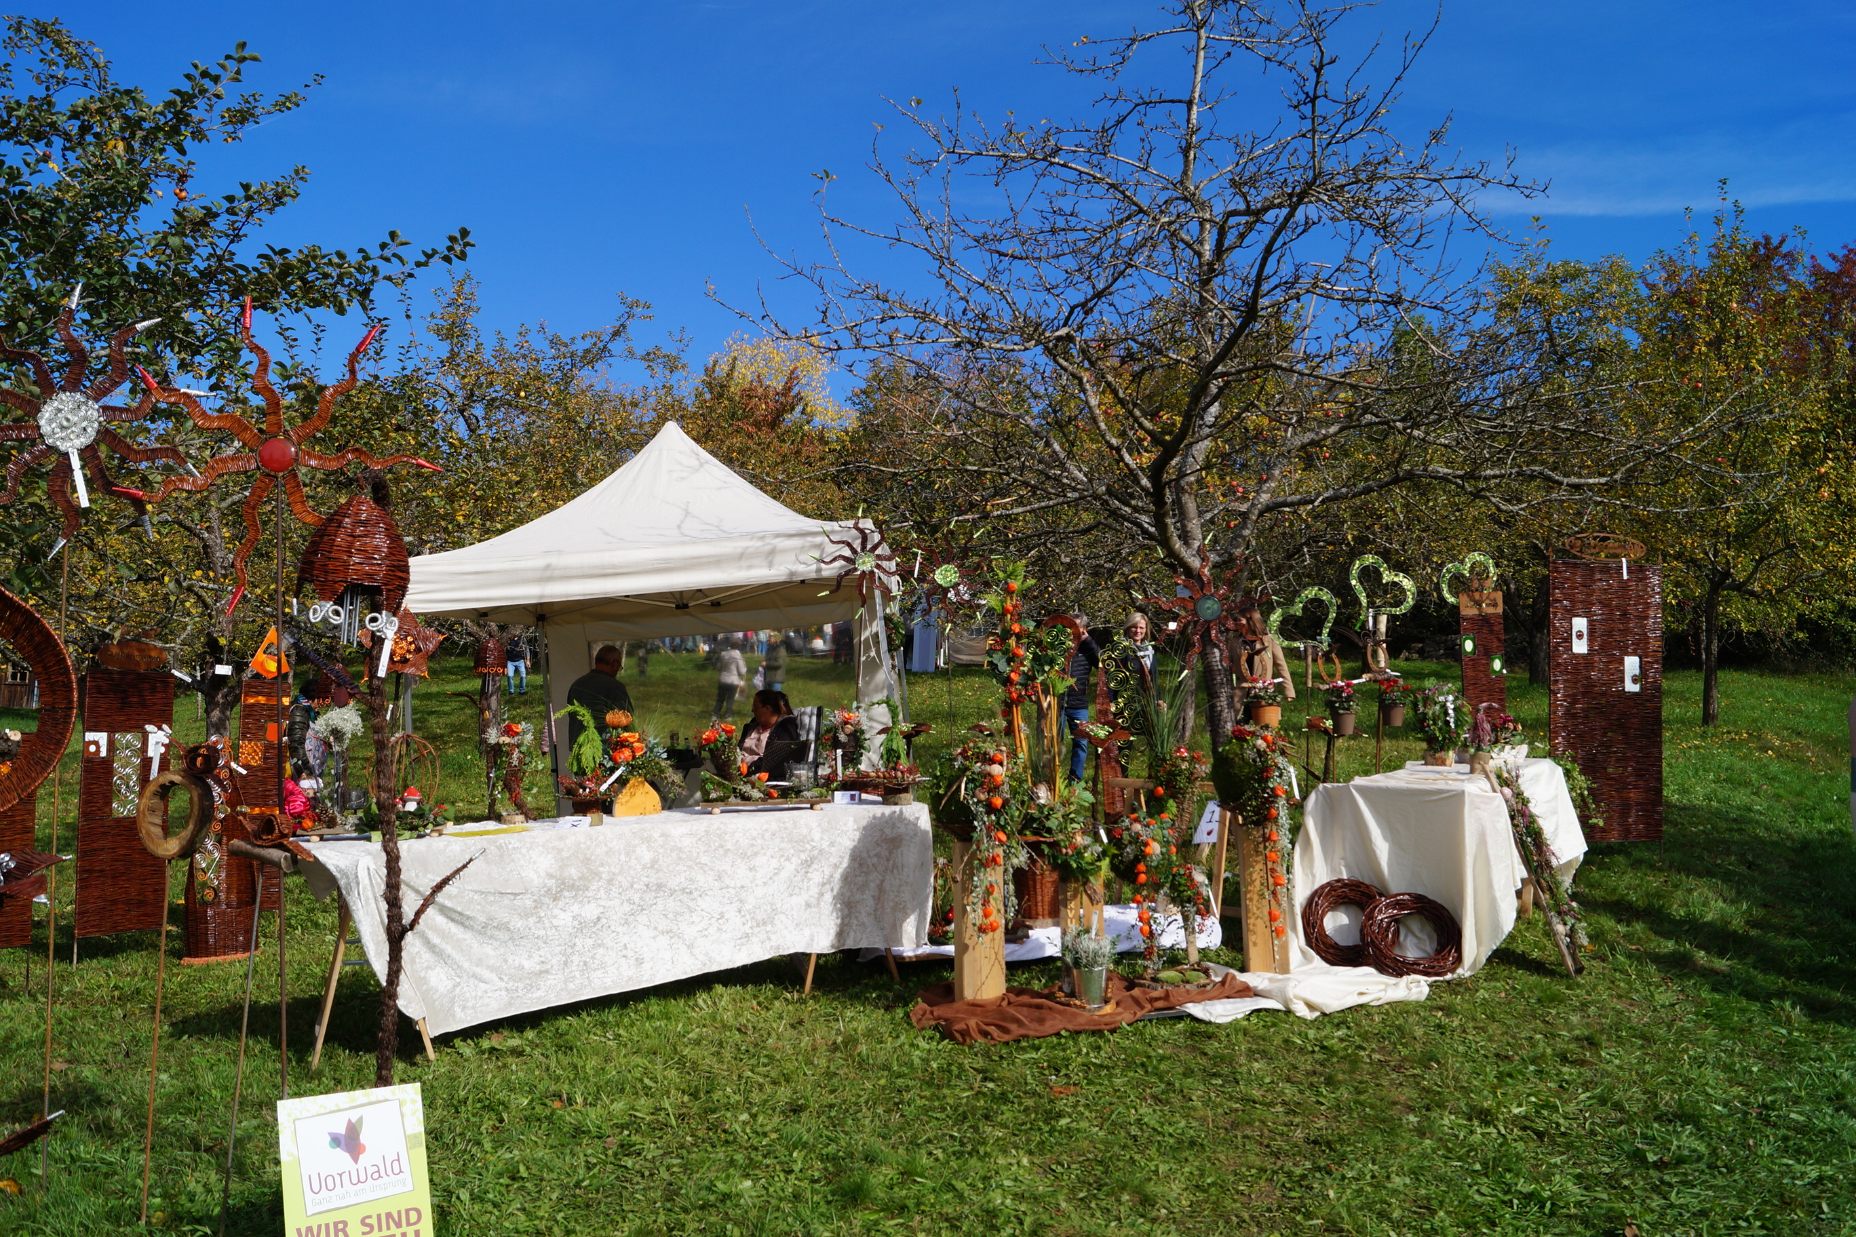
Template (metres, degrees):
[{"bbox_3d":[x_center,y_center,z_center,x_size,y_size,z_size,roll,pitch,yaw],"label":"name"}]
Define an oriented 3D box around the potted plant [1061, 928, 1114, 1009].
[{"bbox_3d":[0.648,1.427,5.680,0.210,0.340,0.210,0,-1,0],"label":"potted plant"}]

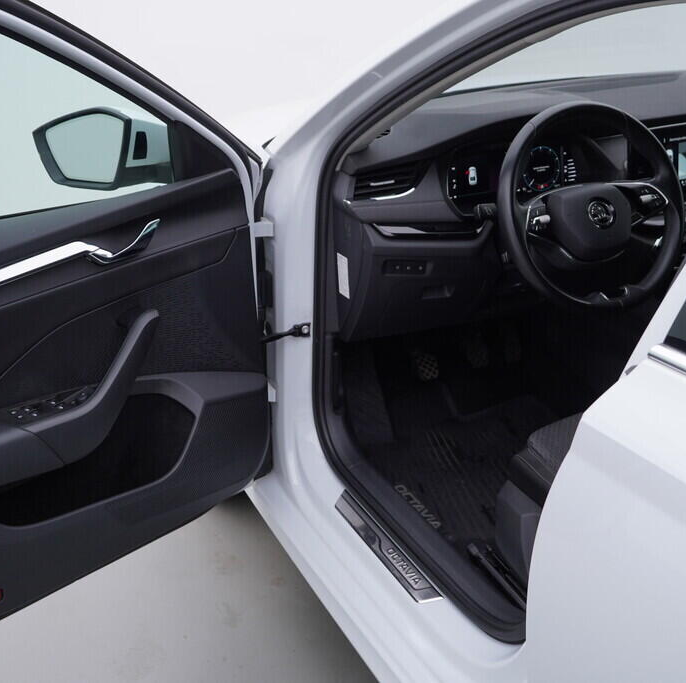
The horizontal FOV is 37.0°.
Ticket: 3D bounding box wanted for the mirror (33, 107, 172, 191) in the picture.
[{"bbox_3d":[-0.458,-0.374,1.980,0.230,0.160,0.150,5,21,26],"label":"mirror"}]

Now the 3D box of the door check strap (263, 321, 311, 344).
[{"bbox_3d":[-0.120,-0.013,2.066,0.115,0.028,0.024,-15,21,-28],"label":"door check strap"}]

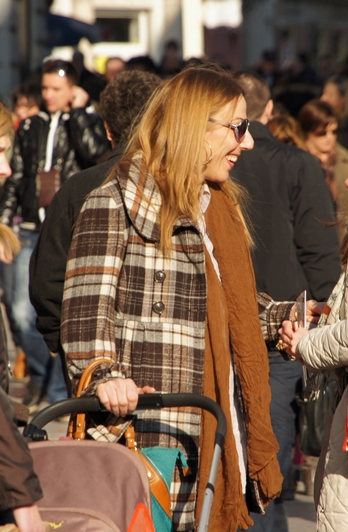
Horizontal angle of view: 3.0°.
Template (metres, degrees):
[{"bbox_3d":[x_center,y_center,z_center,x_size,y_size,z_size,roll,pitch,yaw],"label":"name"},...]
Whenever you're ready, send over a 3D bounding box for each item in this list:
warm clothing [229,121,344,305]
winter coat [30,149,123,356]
[{"bbox_3d":[0.301,-0.104,24.300,0.600,0.820,0.340,0,2,12],"label":"warm clothing"},{"bbox_3d":[-0.144,-0.004,19.400,0.580,0.720,0.340,0,2,-9],"label":"winter coat"}]

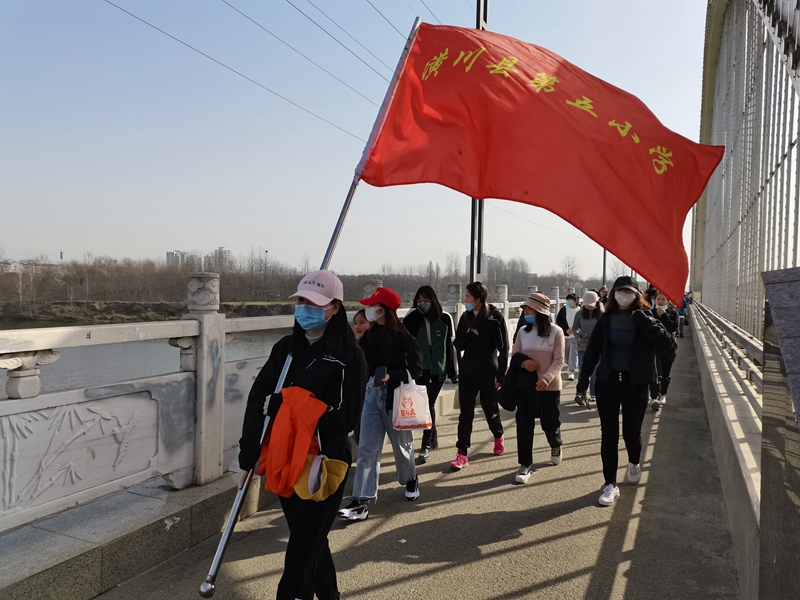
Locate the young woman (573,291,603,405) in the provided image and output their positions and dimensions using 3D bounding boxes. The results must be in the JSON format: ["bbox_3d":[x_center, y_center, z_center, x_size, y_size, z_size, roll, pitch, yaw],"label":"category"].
[{"bbox_3d":[2.688,0.676,8.500,0.490,1.610,0.470,1,1,25],"label":"young woman"}]

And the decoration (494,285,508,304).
[{"bbox_3d":[1.885,-0.120,11.060,0.220,0.290,0.220,1,1,25],"label":"decoration"}]

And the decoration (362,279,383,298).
[{"bbox_3d":[-0.286,-0.070,6.480,0.220,0.290,0.220,1,1,0],"label":"decoration"}]

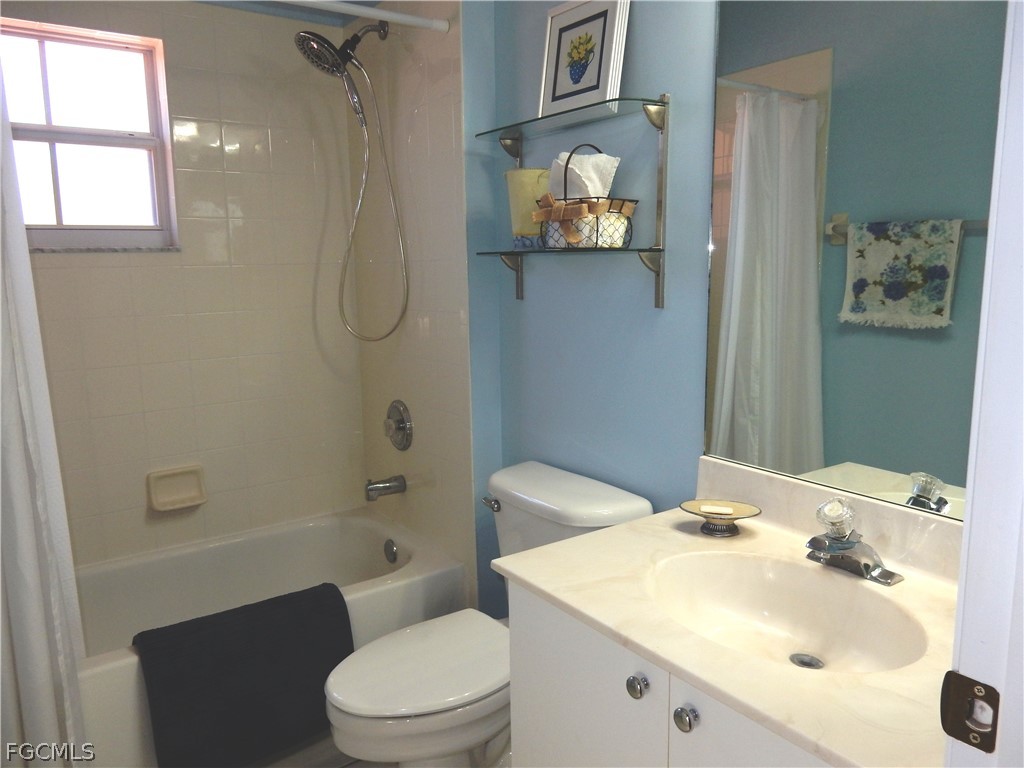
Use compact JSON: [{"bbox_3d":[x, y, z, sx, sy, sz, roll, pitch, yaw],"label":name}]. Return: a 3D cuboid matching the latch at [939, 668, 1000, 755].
[{"bbox_3d":[0.386,0.274,0.623,0.010,0.058,0.043,-7,11,-35],"label":"latch"}]

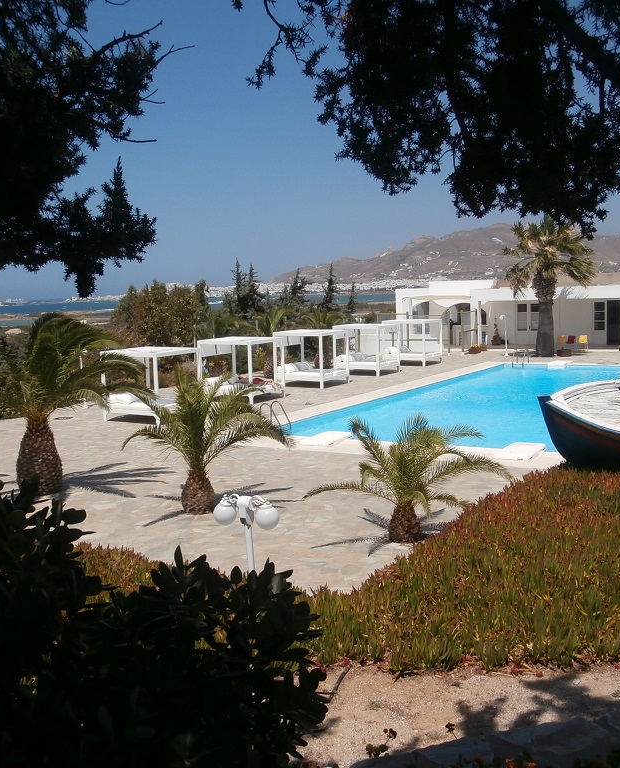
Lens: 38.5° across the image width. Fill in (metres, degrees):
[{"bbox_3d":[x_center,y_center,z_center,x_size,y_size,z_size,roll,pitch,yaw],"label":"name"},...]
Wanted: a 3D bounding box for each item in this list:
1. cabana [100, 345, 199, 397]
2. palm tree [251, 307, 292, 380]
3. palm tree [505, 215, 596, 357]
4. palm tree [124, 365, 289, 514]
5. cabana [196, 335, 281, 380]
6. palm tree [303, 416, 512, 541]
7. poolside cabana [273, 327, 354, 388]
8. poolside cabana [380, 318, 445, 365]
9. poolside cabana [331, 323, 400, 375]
[{"bbox_3d":[-4.483,0.030,25.132,2.065,1.986,1.803,2,7,33],"label":"cabana"},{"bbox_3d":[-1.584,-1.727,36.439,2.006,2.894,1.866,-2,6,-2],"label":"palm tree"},{"bbox_3d":[11.595,-4.785,42.874,4.279,6.732,3.979,0,6,15],"label":"palm tree"},{"bbox_3d":[-1.677,0.874,14.380,2.668,2.395,2.481,-3,6,-8],"label":"palm tree"},{"bbox_3d":[-2.215,-0.464,29.061,2.065,1.986,1.803,2,7,33],"label":"cabana"},{"bbox_3d":[1.351,1.302,12.331,2.873,1.774,2.672,-1,6,6],"label":"palm tree"},{"bbox_3d":[0.055,-0.925,32.677,2.065,1.986,1.803,2,7,33],"label":"poolside cabana"},{"bbox_3d":[4.634,-1.869,40.105,2.065,1.986,1.803,2,7,33],"label":"poolside cabana"},{"bbox_3d":[2.336,-1.404,36.459,2.065,1.986,1.803,2,7,33],"label":"poolside cabana"}]

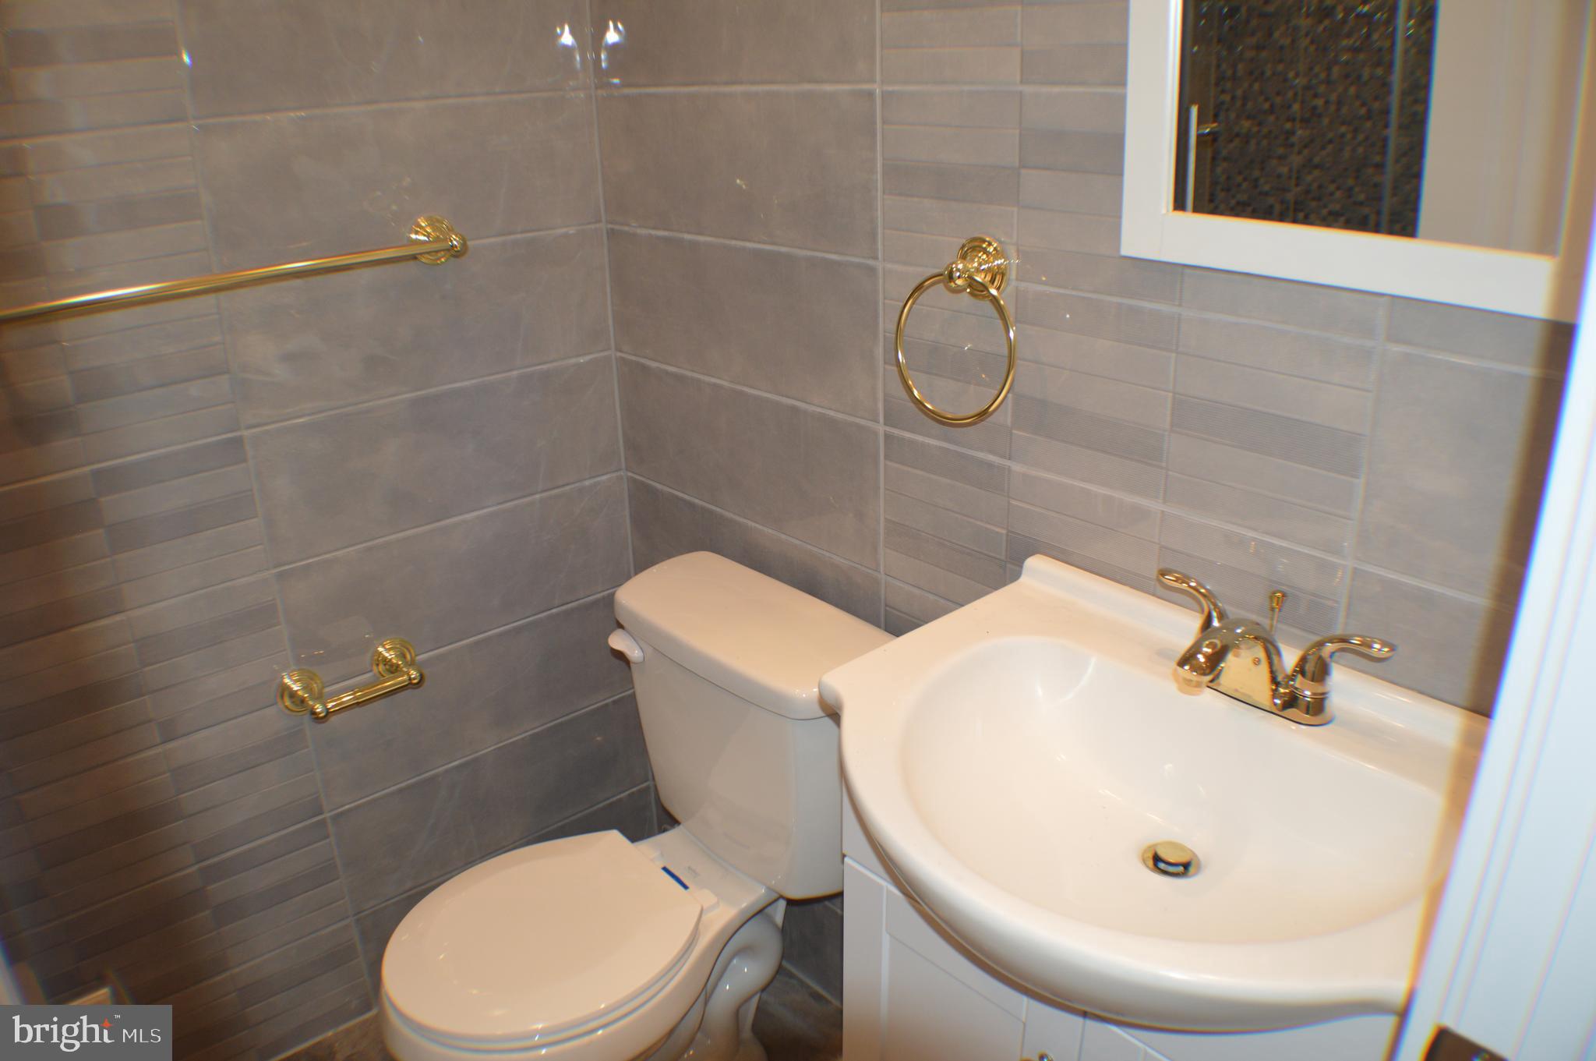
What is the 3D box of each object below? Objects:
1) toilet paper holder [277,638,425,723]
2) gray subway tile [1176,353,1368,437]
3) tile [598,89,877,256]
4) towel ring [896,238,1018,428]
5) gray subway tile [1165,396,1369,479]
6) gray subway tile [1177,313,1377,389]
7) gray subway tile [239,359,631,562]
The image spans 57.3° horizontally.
[{"bbox_3d":[-0.600,0.211,1.999,0.200,0.068,0.093,-18,25,-35],"label":"toilet paper holder"},{"bbox_3d":[0.423,-0.124,1.313,0.010,0.038,0.201,-18,25,-35],"label":"gray subway tile"},{"bbox_3d":[-0.092,-0.462,1.861,0.010,0.187,0.594,-18,25,-35],"label":"tile"},{"bbox_3d":[0.177,-0.208,1.544,0.066,0.198,0.178,-18,25,-35],"label":"towel ring"},{"bbox_3d":[0.423,-0.089,1.328,0.010,0.037,0.201,-18,25,-35],"label":"gray subway tile"},{"bbox_3d":[0.422,-0.160,1.298,0.010,0.037,0.201,-18,25,-35],"label":"gray subway tile"},{"bbox_3d":[-0.488,-0.108,2.061,0.548,0.187,0.010,-18,25,-35],"label":"gray subway tile"}]

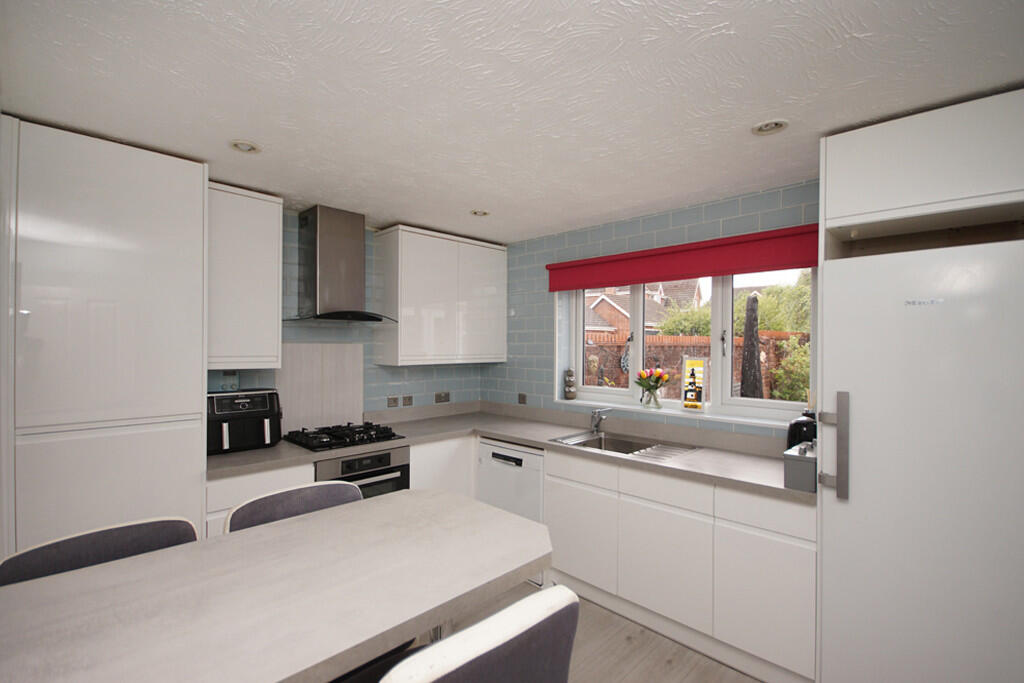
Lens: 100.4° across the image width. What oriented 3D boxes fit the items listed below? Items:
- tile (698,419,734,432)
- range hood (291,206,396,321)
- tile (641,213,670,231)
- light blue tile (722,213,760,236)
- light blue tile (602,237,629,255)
[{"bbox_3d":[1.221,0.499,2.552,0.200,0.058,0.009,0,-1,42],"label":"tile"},{"bbox_3d":[-1.148,-0.475,2.794,0.620,0.735,0.490,1,-1,-42],"label":"range hood"},{"bbox_3d":[0.955,-0.789,2.841,0.202,0.104,0.010,0,-1,42],"label":"tile"},{"bbox_3d":[1.337,-0.680,2.499,0.202,0.104,0.010,0,-1,42],"label":"light blue tile"},{"bbox_3d":[0.729,-0.672,3.040,0.202,0.104,0.010,0,-1,42],"label":"light blue tile"}]

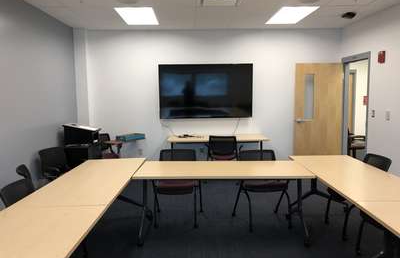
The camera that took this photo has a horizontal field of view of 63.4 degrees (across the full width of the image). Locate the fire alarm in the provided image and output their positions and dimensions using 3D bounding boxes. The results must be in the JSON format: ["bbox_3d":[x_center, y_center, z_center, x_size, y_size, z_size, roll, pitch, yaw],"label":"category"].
[{"bbox_3d":[2.932,-1.159,5.215,0.055,0.190,0.130,0,6,0],"label":"fire alarm"}]

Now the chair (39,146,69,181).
[{"bbox_3d":[-1.700,0.686,4.185,0.580,0.840,0.600,4,7,32],"label":"chair"}]

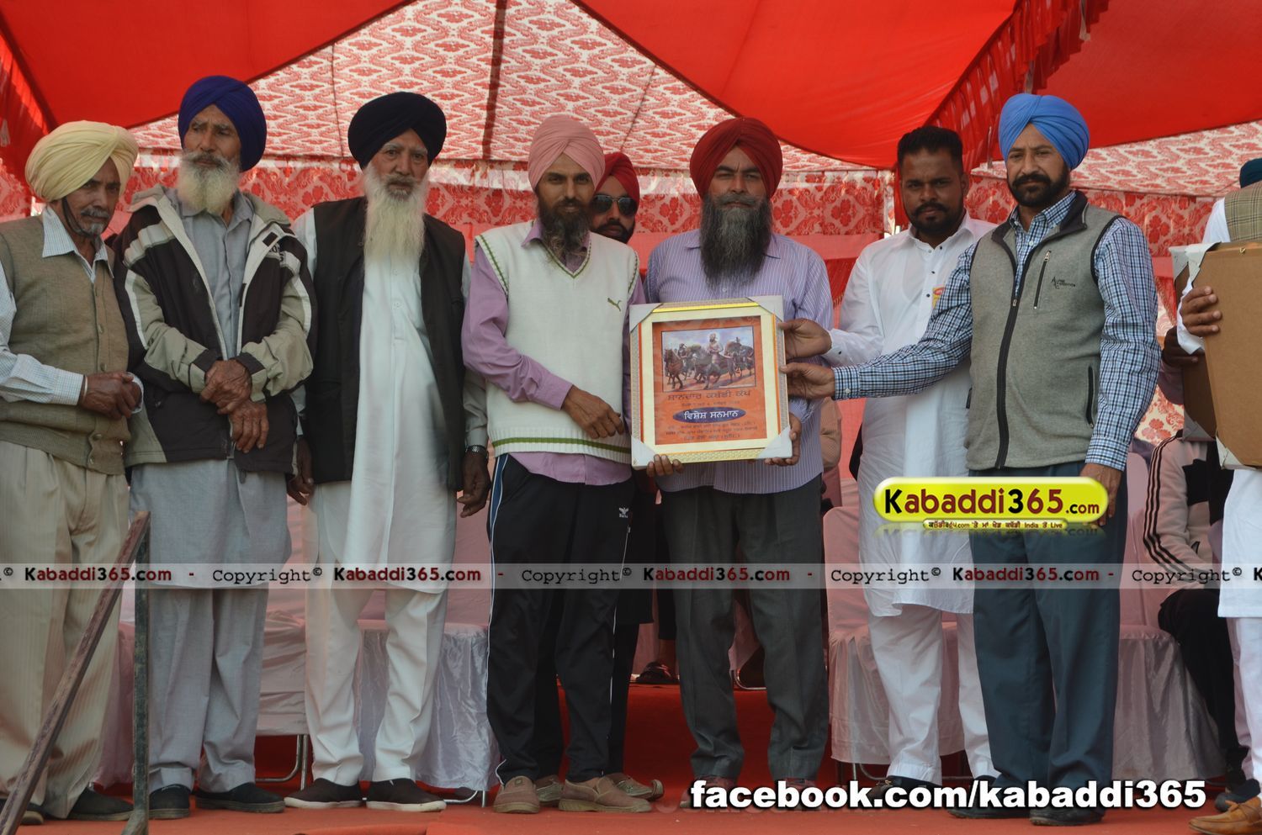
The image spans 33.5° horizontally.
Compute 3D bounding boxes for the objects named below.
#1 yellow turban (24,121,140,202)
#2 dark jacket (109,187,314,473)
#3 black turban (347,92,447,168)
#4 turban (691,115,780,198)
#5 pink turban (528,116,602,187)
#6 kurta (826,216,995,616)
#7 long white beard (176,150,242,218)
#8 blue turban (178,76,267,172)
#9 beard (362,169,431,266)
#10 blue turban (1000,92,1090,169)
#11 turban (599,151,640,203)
[{"bbox_3d":[-1.322,-0.617,5.050,0.285,0.190,0.245,6,3,44],"label":"yellow turban"},{"bbox_3d":[-1.017,-0.214,5.120,0.500,0.700,0.320,0,-2,-8],"label":"dark jacket"},{"bbox_3d":[-0.571,-0.702,5.130,0.240,0.185,0.260,1,-2,-16],"label":"black turban"},{"bbox_3d":[0.265,-0.661,5.320,0.235,0.197,0.260,0,-2,-2],"label":"turban"},{"bbox_3d":[-0.164,-0.665,5.260,0.188,0.178,0.240,0,-2,-8],"label":"pink turban"},{"bbox_3d":[0.740,-0.004,5.420,0.530,1.020,0.390,-1,-3,17],"label":"kurta"},{"bbox_3d":[-1.003,-0.555,4.980,0.147,0.155,0.120,0,-2,11],"label":"long white beard"},{"bbox_3d":[-0.984,-0.707,5.050,0.205,0.225,0.250,0,-2,11],"label":"blue turban"},{"bbox_3d":[-0.574,-0.491,5.120,0.160,0.240,0.140,1,-2,-15],"label":"beard"},{"bbox_3d":[0.988,-0.684,5.020,0.215,0.185,0.250,-1,-3,28],"label":"blue turban"},{"bbox_3d":[-0.043,-0.656,5.720,0.165,0.140,0.220,0,-2,-3],"label":"turban"}]

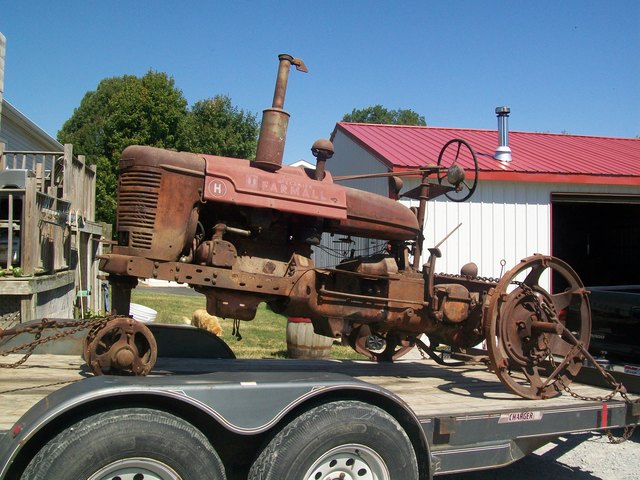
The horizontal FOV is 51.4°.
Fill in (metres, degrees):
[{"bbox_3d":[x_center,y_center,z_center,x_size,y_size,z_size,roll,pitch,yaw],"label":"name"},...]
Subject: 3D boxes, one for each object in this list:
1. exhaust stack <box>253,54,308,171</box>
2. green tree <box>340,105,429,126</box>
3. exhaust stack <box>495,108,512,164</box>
[{"bbox_3d":[-0.224,-0.776,4.071,0.238,0.705,0.166,11,-6,-25],"label":"exhaust stack"},{"bbox_3d":[3.680,-2.500,38.000,7.000,10.400,7.000,0,-2,6],"label":"green tree"},{"bbox_3d":[3.710,-2.130,13.450,0.360,1.140,0.360,1,-2,-12],"label":"exhaust stack"}]

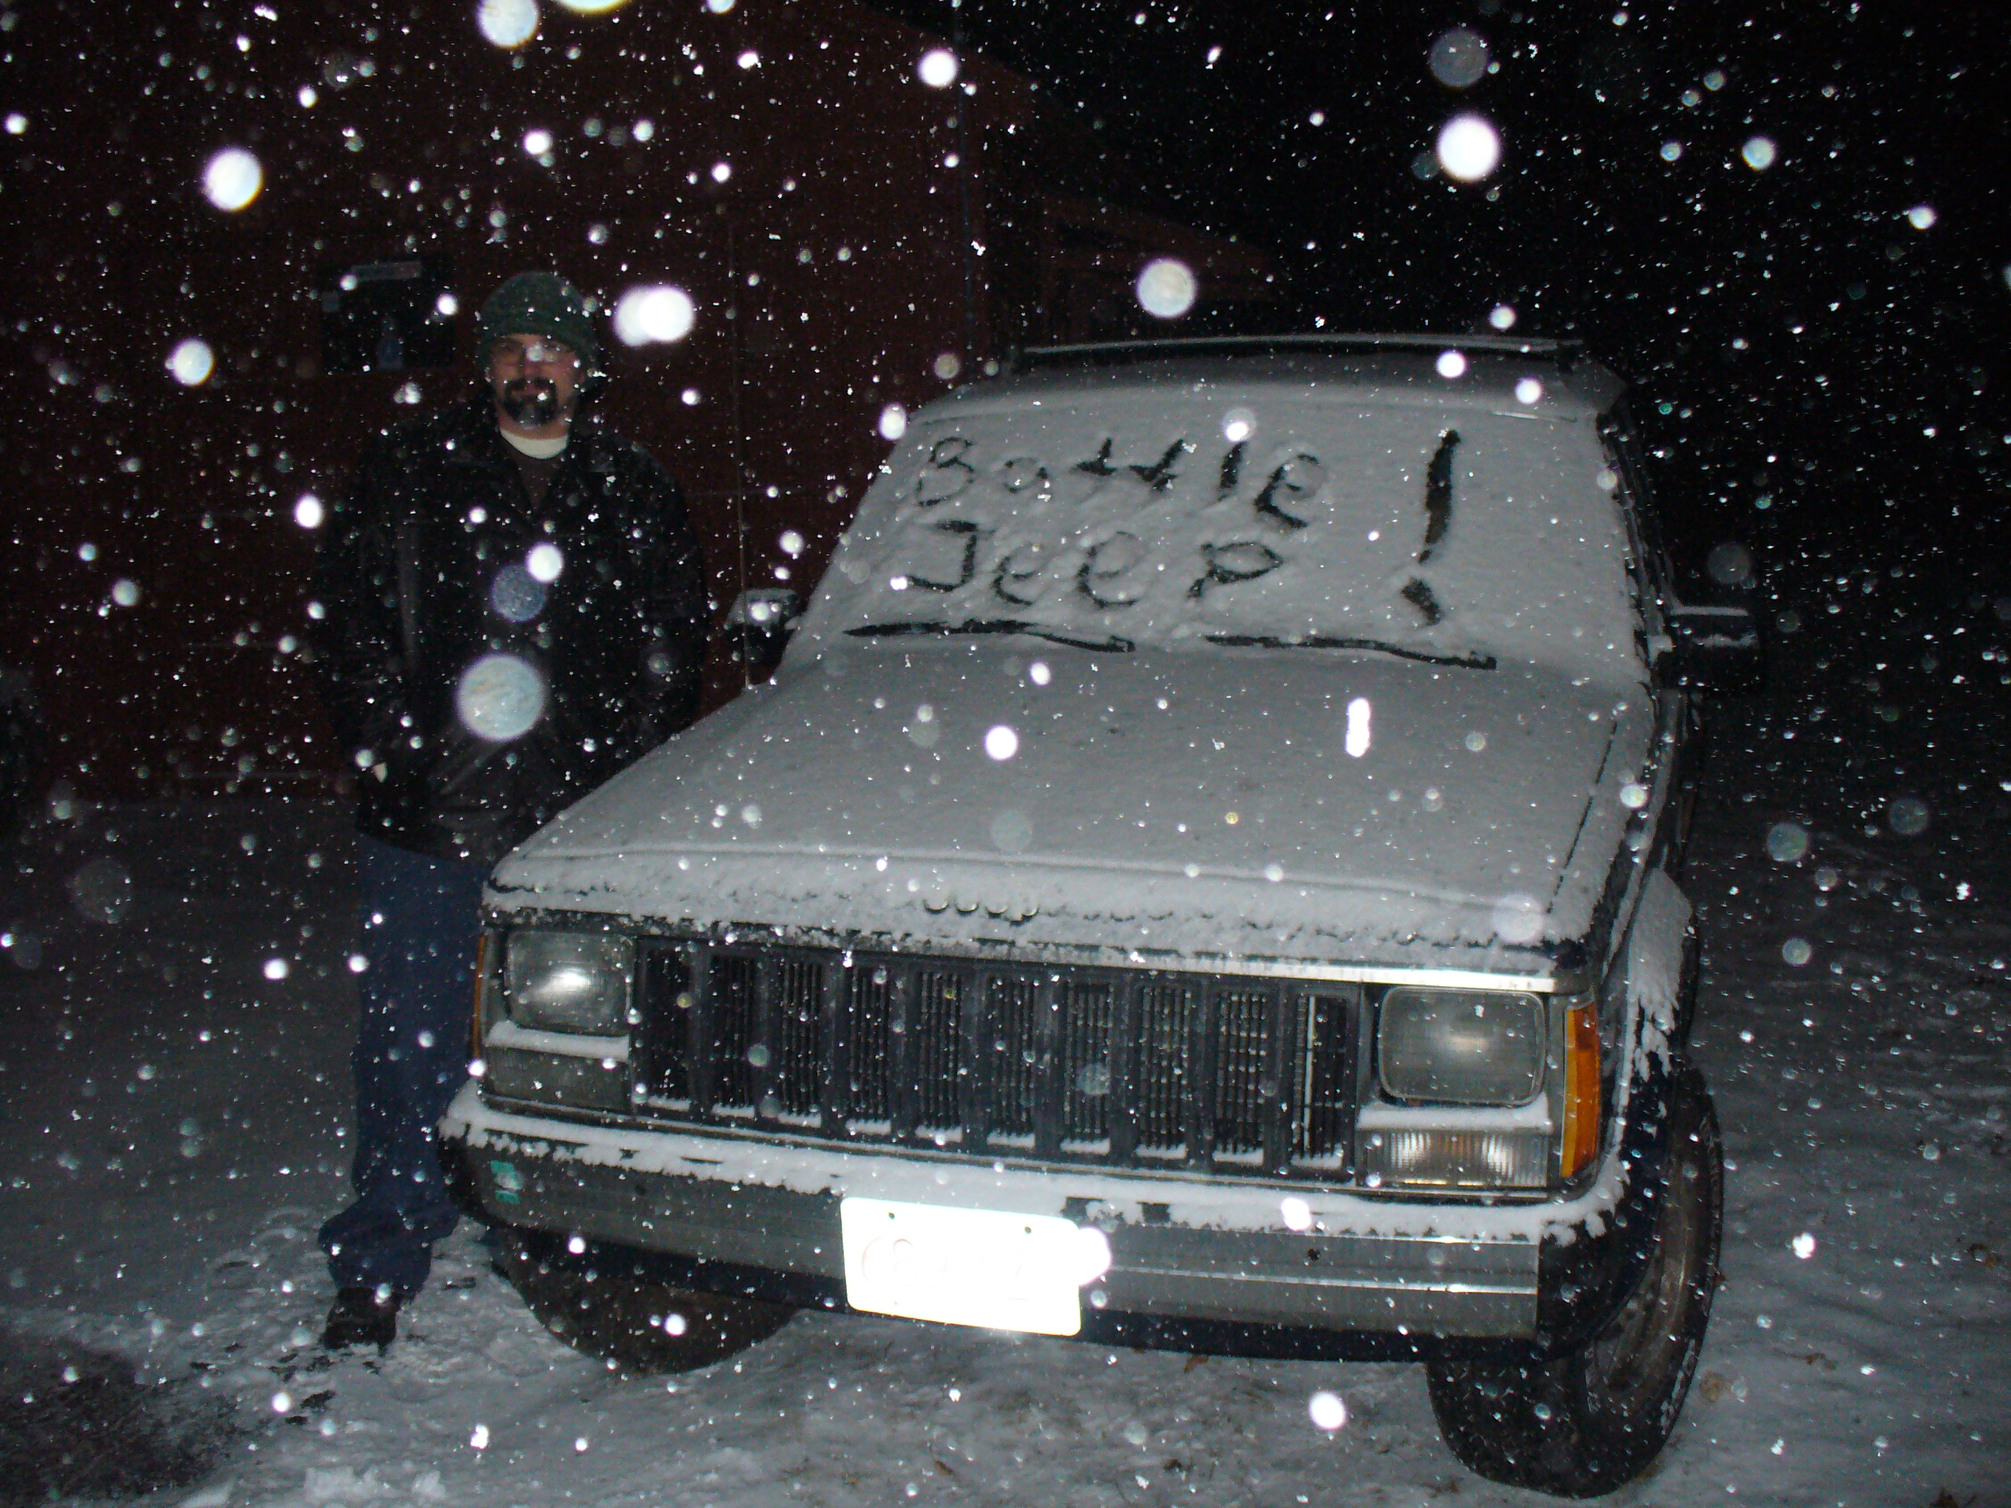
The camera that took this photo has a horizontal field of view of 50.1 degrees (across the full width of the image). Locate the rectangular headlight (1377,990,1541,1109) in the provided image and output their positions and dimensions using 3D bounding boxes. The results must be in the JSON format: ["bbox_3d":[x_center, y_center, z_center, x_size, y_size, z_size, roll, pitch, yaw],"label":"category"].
[{"bbox_3d":[0.562,0.356,2.639,0.200,0.142,0.080,2,9,16],"label":"rectangular headlight"}]

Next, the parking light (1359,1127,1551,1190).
[{"bbox_3d":[0.548,0.479,2.627,0.228,0.074,0.070,2,9,16],"label":"parking light"}]

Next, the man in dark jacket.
[{"bbox_3d":[-0.860,0.085,3.820,0.660,1.850,0.400,-1,9,-6],"label":"man in dark jacket"}]

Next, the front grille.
[{"bbox_3d":[-0.035,0.383,2.761,0.970,0.245,0.070,2,9,16],"label":"front grille"}]

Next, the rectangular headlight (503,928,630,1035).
[{"bbox_3d":[-0.598,0.313,2.982,0.200,0.142,0.080,2,9,16],"label":"rectangular headlight"}]

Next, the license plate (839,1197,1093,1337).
[{"bbox_3d":[-0.054,0.632,2.647,0.305,0.153,0.012,2,9,16],"label":"license plate"}]

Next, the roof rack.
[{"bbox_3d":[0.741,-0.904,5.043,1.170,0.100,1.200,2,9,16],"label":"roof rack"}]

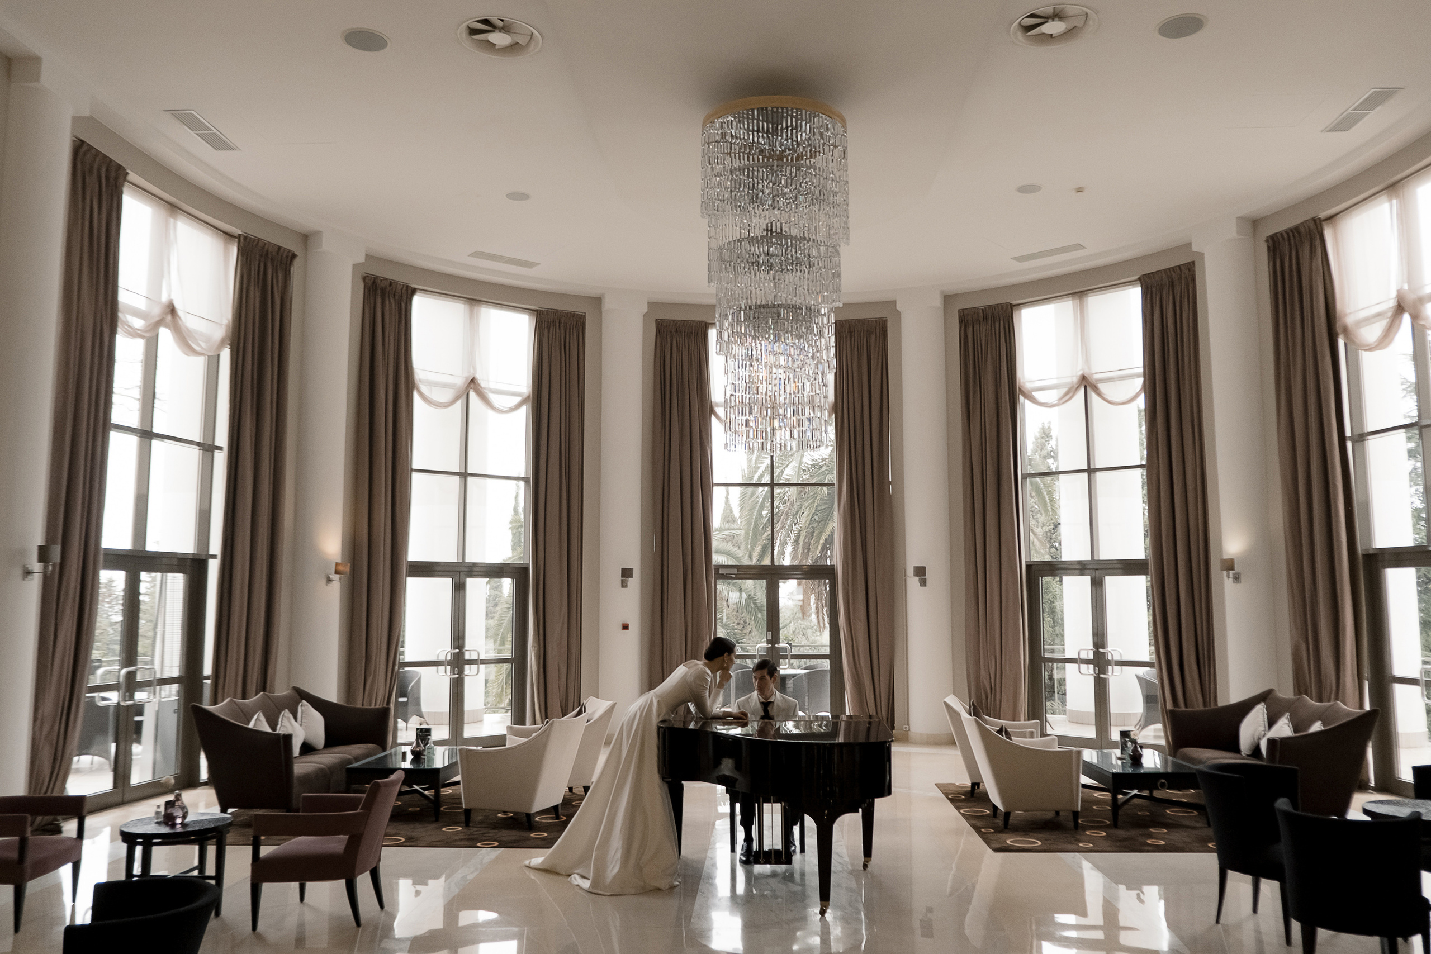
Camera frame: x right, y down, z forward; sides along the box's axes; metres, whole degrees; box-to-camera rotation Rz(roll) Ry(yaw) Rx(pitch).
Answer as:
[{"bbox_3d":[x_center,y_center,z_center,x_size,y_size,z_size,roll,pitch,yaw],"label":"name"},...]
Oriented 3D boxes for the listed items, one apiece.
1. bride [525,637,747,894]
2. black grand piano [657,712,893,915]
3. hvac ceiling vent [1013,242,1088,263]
[{"bbox_3d":[-0.495,1.832,7.077,1.470,1.540,0.820,1,-7,-10],"label":"bride"},{"bbox_3d":[0.364,2.083,6.728,1.470,1.000,1.490,-1,-7,4],"label":"black grand piano"},{"bbox_3d":[4.132,-2.767,13.308,0.861,0.040,0.267,-6,-9,40],"label":"hvac ceiling vent"}]

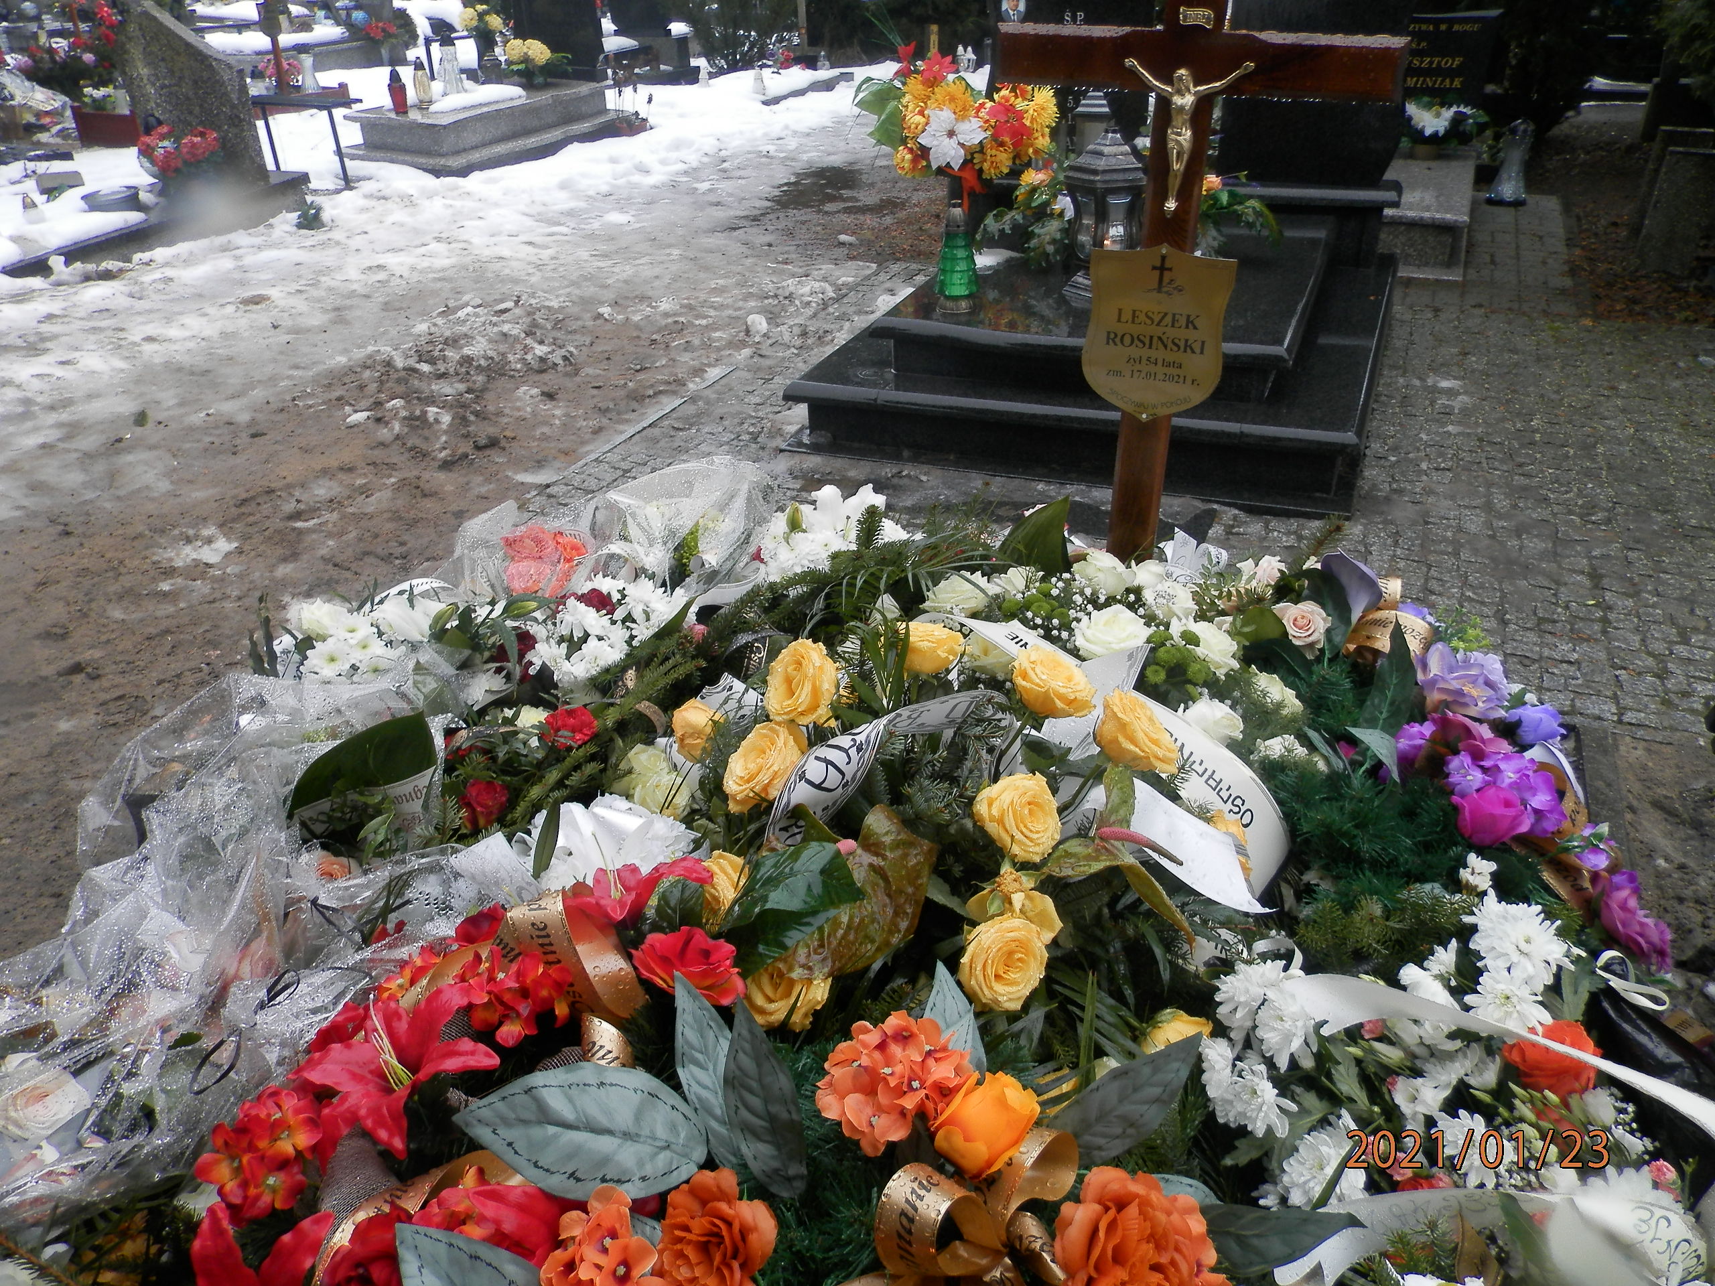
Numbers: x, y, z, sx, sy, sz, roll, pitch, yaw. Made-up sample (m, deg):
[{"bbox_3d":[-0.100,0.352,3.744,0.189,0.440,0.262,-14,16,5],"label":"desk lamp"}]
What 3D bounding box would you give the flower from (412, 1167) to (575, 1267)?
[{"bbox_3d":[-0.270,0.428,0.920,0.120,0.070,0.100,-19,35,-23],"label":"flower"}]

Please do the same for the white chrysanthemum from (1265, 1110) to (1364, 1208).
[{"bbox_3d":[0.383,0.431,1.030,0.080,0.045,0.080,2,66,7],"label":"white chrysanthemum"}]

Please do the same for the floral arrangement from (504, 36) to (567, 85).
[{"bbox_3d":[-2.211,-4.005,8.500,0.420,0.340,0.360,-10,32,-10],"label":"floral arrangement"}]

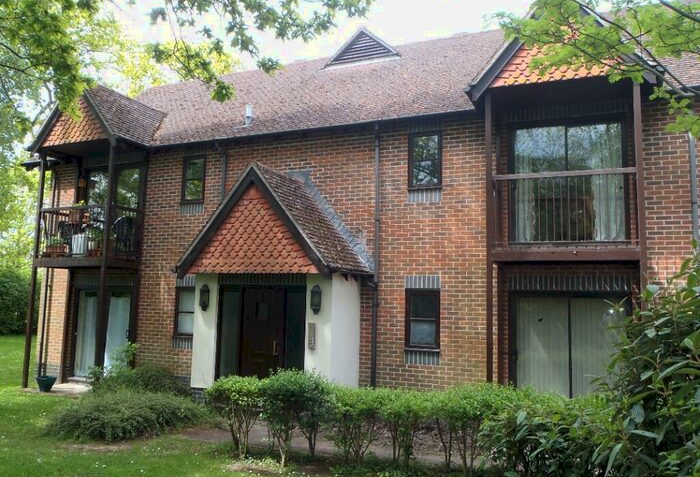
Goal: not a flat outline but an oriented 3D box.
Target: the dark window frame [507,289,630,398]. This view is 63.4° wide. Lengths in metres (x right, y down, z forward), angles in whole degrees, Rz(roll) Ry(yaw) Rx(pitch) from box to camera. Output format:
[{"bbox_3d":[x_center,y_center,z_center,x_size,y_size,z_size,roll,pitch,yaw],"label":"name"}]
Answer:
[{"bbox_3d":[3.313,1.812,8.598,1.784,2.050,0.100,-1,-7,24],"label":"dark window frame"}]

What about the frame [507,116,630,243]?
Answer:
[{"bbox_3d":[3.371,-0.909,8.883,1.784,2.022,0.100,-1,-7,24],"label":"frame"}]

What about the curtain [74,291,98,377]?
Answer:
[{"bbox_3d":[-5.991,2.163,12.866,0.700,1.948,0.100,-1,-7,24],"label":"curtain"}]

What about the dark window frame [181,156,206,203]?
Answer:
[{"bbox_3d":[-3.272,-1.236,11.860,0.595,1.009,0.090,-1,-7,24],"label":"dark window frame"}]

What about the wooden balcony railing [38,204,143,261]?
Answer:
[{"bbox_3d":[-5.628,0.012,12.213,2.115,1.293,0.980,-1,-7,24],"label":"wooden balcony railing"}]

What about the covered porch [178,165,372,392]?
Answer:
[{"bbox_3d":[-1.345,0.858,9.925,3.070,4.170,1.520,-2,-7,23],"label":"covered porch"}]

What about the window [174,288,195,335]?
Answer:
[{"bbox_3d":[-3.305,1.505,11.590,0.600,1.010,0.090,-2,-7,23],"label":"window"}]

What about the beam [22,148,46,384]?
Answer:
[{"bbox_3d":[-6.708,0.637,12.123,0.085,4.970,0.085,-2,-7,23],"label":"beam"}]

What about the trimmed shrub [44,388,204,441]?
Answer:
[{"bbox_3d":[-3.494,2.593,8.751,2.100,0.600,1.800,-1,-7,24],"label":"trimmed shrub"}]

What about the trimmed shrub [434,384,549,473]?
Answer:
[{"bbox_3d":[1.577,2.141,6.308,1.250,0.940,0.800,-2,-7,23],"label":"trimmed shrub"}]

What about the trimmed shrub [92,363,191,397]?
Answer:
[{"bbox_3d":[-3.974,2.760,10.818,1.950,0.680,1.150,-1,-7,24],"label":"trimmed shrub"}]

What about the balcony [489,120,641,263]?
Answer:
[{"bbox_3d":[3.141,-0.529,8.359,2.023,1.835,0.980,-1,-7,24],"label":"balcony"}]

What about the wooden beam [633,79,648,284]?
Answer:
[{"bbox_3d":[3.914,0.300,7.548,0.085,5.070,0.085,-2,-7,23],"label":"wooden beam"}]

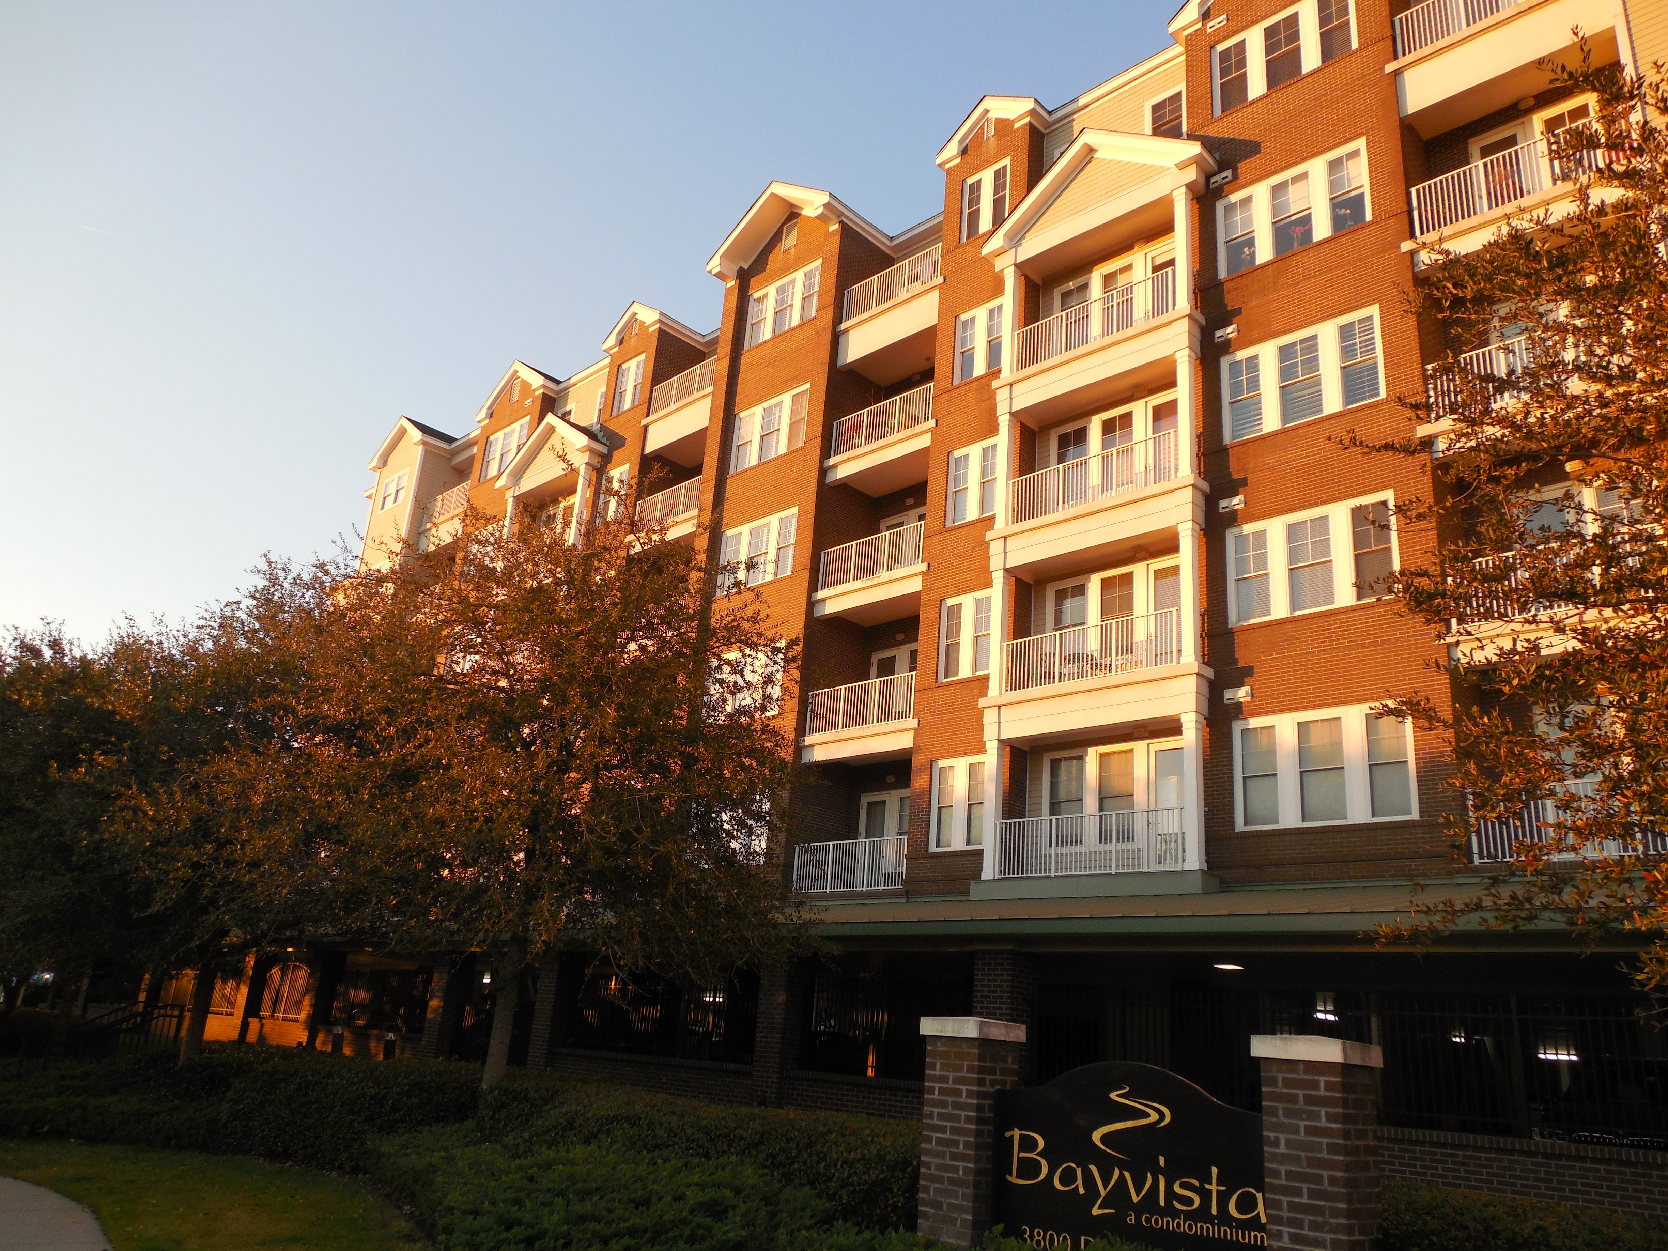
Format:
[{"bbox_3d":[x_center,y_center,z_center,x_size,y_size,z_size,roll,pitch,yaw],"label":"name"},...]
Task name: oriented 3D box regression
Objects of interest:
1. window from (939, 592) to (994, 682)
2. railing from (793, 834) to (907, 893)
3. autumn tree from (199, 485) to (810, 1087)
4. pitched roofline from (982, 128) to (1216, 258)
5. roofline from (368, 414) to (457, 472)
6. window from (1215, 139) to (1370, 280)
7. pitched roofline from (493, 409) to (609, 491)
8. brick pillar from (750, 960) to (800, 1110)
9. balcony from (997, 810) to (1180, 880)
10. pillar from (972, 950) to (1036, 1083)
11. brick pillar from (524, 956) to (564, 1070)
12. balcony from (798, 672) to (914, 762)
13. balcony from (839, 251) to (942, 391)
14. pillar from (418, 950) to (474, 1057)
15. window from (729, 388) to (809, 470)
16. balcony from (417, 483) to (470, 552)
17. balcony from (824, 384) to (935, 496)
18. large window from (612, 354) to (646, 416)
[{"bbox_3d":[2.688,0.216,24.526,1.303,1.787,0.120,-13,-26,41],"label":"window"},{"bbox_3d":[0.274,4.928,24.739,3.120,1.040,0.060,-13,-26,41],"label":"railing"},{"bbox_3d":[-4.270,2.366,15.792,7.600,8.000,7.600,-13,-25,43],"label":"autumn tree"},{"bbox_3d":[5.614,-9.248,25.308,5.120,2.040,1.300,-13,-26,41],"label":"pitched roofline"},{"bbox_3d":[-16.769,-7.265,49.866,4.654,1.934,2.800,-13,-25,43],"label":"roofline"},{"bbox_3d":[8.335,-7.551,21.975,2.786,1.787,0.120,-13,-26,41],"label":"window"},{"bbox_3d":[-9.095,-5.847,40.039,5.618,2.201,1.300,-13,-25,43],"label":"pitched roofline"},{"bbox_3d":[-0.829,6.277,18.194,0.605,2.580,0.410,-14,-26,43],"label":"brick pillar"},{"bbox_3d":[4.392,3.860,21.180,3.848,1.058,0.074,-14,-26,43],"label":"balcony"},{"bbox_3d":[2.161,5.492,15.233,0.600,2.580,0.600,-13,-26,41],"label":"pillar"},{"bbox_3d":[-5.165,7.239,22.456,0.615,2.520,0.600,-13,-25,43],"label":"brick pillar"},{"bbox_3d":[1.122,2.302,27.379,3.418,1.657,1.920,-13,-25,43],"label":"balcony"},{"bbox_3d":[1.887,-7.675,30.682,3.418,2.318,1.920,-13,-25,43],"label":"balcony"},{"bbox_3d":[-7.776,7.818,24.223,0.600,2.500,0.600,-13,-26,41],"label":"pillar"},{"bbox_3d":[-1.713,-5.230,32.204,2.920,1.833,0.150,-13,-25,43],"label":"window"},{"bbox_3d":[-14.089,-3.759,45.859,3.645,2.220,1.813,-14,-26,43],"label":"balcony"},{"bbox_3d":[1.763,-4.284,29.513,3.589,1.647,1.998,-14,-26,43],"label":"balcony"},{"bbox_3d":[-6.484,-7.632,38.164,1.471,1.864,0.150,-13,-25,43],"label":"large window"}]

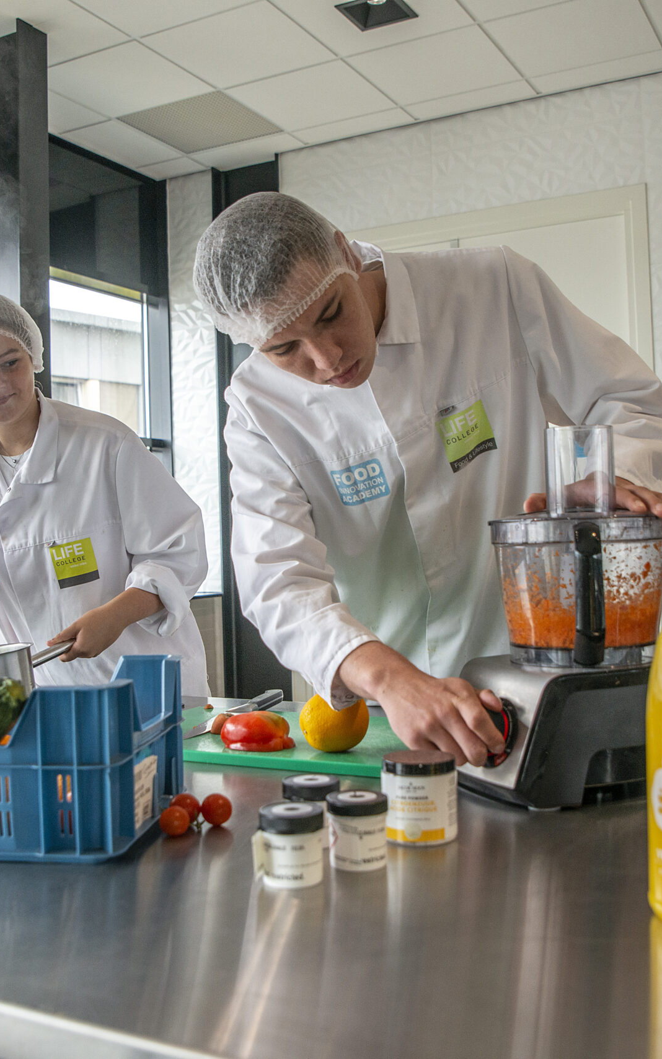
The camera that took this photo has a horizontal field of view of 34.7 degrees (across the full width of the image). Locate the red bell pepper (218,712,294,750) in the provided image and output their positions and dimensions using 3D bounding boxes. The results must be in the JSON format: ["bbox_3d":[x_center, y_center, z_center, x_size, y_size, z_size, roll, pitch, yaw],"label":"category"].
[{"bbox_3d":[-0.098,0.258,1.382,0.094,0.043,0.074,-1,0,-3],"label":"red bell pepper"}]

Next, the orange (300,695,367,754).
[{"bbox_3d":[0.003,0.236,1.324,0.084,0.083,0.084,-1,0,0],"label":"orange"}]

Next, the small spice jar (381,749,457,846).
[{"bbox_3d":[0.089,0.267,1.060,0.074,0.077,0.074,-1,0,7],"label":"small spice jar"}]

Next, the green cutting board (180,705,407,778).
[{"bbox_3d":[-0.051,0.304,1.540,0.540,0.016,0.331,-1,-1,26],"label":"green cutting board"}]

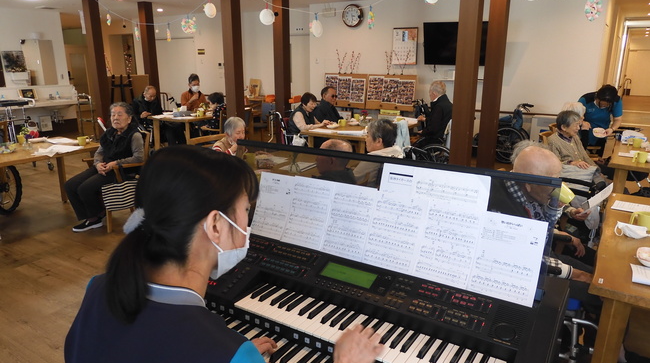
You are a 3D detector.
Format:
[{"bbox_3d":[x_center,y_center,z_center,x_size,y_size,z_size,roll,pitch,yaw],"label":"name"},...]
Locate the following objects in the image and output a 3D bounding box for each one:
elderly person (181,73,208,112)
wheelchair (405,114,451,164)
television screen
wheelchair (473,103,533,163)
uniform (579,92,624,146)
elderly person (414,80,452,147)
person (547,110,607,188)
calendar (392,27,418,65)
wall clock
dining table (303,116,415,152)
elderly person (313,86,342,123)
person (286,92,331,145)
[{"bbox_3d":[-2.094,-1.107,7.322,0.500,1.253,0.750,-4,16,-14],"label":"elderly person"},{"bbox_3d":[1.210,-0.405,5.737,1.000,0.880,0.600,8,17,30],"label":"wheelchair"},{"bbox_3d":[2.112,-2.160,7.101,1.120,0.660,0.070,10,29,32],"label":"television screen"},{"bbox_3d":[2.596,-0.724,6.641,0.980,0.870,0.580,10,18,32],"label":"wheelchair"},{"bbox_3d":[2.920,-0.661,4.803,0.450,0.580,0.360,7,17,25],"label":"uniform"},{"bbox_3d":[1.251,-0.611,5.656,0.720,1.260,0.500,8,17,30],"label":"elderly person"},{"bbox_3d":[2.321,-0.096,4.034,0.800,1.034,0.480,13,20,40],"label":"person"},{"bbox_3d":[1.379,-2.303,7.707,0.450,0.605,0.020,10,18,32],"label":"calendar"},{"bbox_3d":[0.507,-2.971,8.093,0.390,0.390,0.060,10,18,32],"label":"wall clock"},{"bbox_3d":[0.503,-0.359,5.753,0.890,0.700,1.480,10,18,32],"label":"dining table"},{"bbox_3d":[0.183,-0.851,6.858,0.750,1.190,0.480,8,17,30],"label":"elderly person"},{"bbox_3d":[-0.163,-0.688,6.355,0.750,1.130,0.460,8,17,30],"label":"person"}]

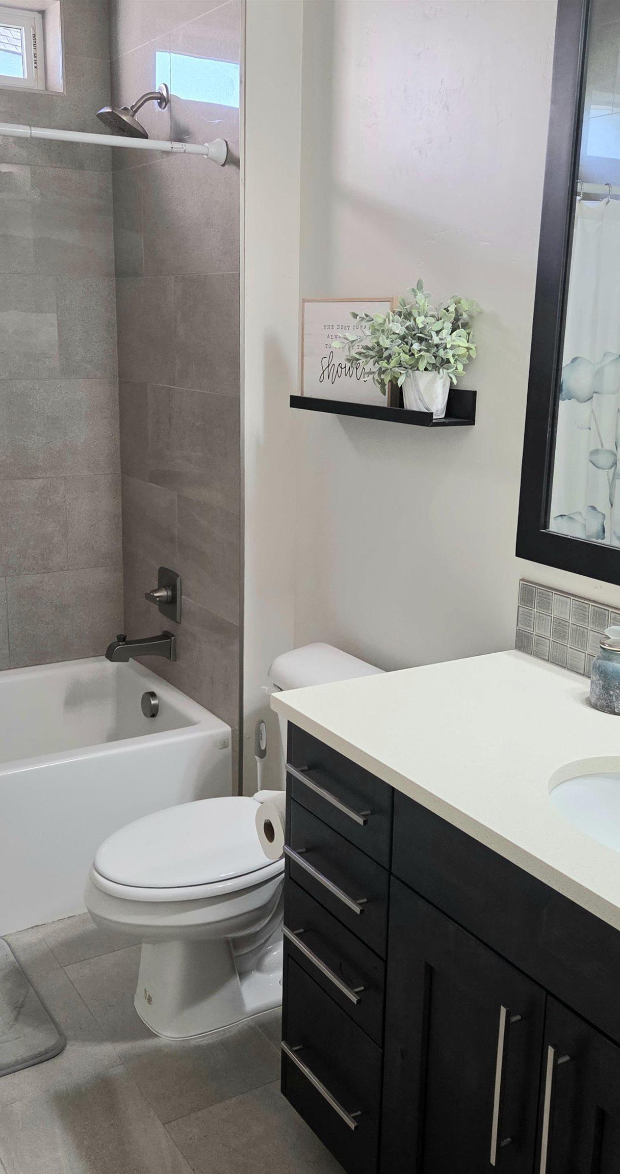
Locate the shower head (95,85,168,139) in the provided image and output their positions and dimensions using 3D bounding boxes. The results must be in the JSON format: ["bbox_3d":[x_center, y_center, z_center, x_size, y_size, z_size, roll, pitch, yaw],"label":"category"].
[{"bbox_3d":[-0.461,-1.256,2.724,0.171,0.138,0.121,-7,16,-31],"label":"shower head"}]

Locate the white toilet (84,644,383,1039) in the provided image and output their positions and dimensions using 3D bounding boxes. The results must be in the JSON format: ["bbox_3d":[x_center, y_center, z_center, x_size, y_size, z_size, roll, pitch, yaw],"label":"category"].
[{"bbox_3d":[-0.167,0.595,2.368,0.726,0.756,0.442,-7,16,-31],"label":"white toilet"}]

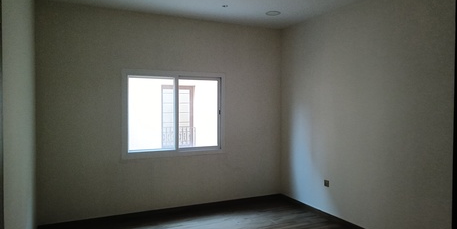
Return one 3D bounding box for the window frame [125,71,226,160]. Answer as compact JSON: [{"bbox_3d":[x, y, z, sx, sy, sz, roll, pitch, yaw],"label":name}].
[{"bbox_3d":[-0.783,-0.009,5.014,1.600,1.285,0.100,0,2,-26],"label":"window frame"}]

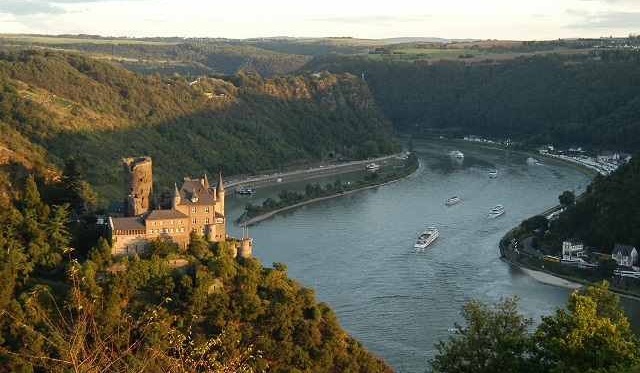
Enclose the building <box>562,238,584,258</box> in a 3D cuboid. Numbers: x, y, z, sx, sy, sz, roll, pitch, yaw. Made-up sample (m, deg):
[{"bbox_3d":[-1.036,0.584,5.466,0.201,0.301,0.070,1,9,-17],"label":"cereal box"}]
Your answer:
[{"bbox_3d":[193.000,47.460,771.190,15.000,14.500,9.500,-7,10,-42],"label":"building"}]

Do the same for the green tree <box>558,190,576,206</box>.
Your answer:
[{"bbox_3d":[257.500,12.210,1056.030,16.000,15.500,16.000,0,8,0],"label":"green tree"}]

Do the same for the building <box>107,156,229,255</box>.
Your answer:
[{"bbox_3d":[-59.500,7.980,398.610,42.500,34.000,28.000,-2,8,-17],"label":"building"}]

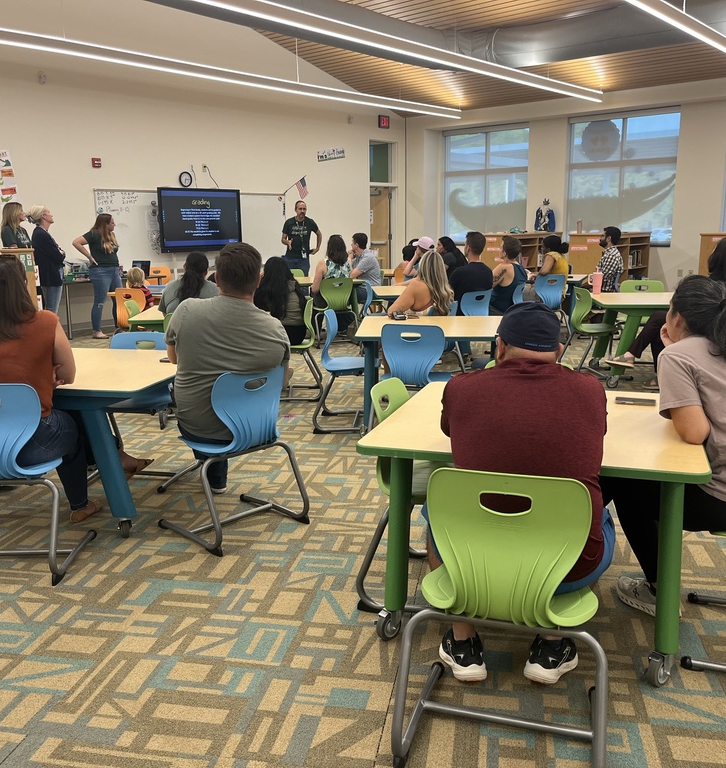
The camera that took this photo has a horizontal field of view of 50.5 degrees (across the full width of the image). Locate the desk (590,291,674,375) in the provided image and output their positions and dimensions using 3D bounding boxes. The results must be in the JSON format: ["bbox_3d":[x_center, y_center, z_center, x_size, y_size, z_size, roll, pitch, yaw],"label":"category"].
[{"bbox_3d":[2.665,-0.416,7.067,1.120,0.710,1.130,1,12,7],"label":"desk"}]

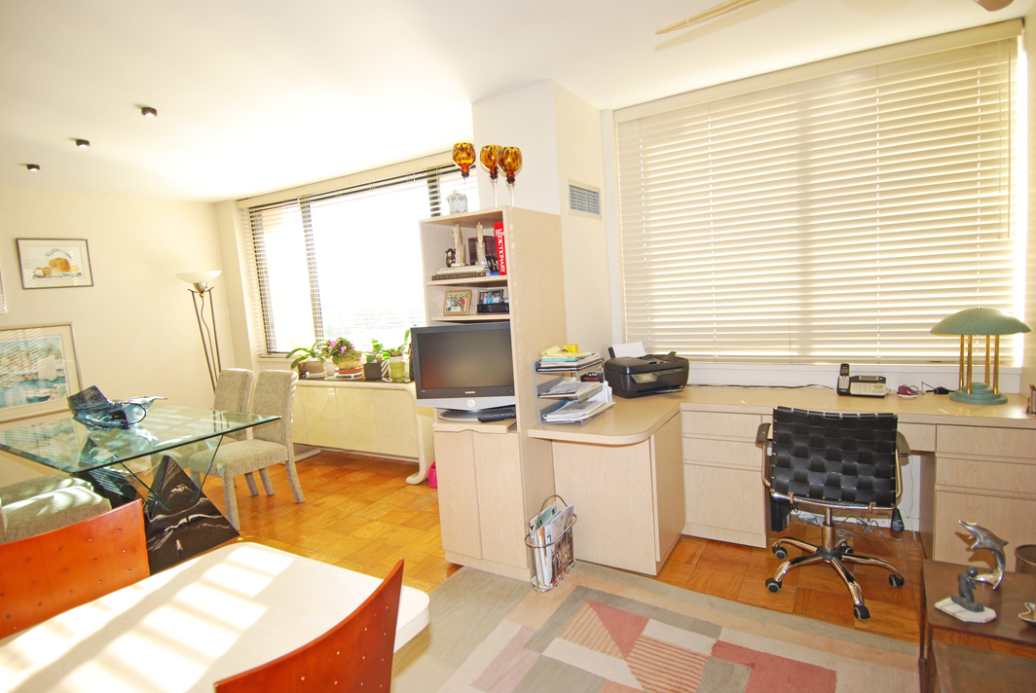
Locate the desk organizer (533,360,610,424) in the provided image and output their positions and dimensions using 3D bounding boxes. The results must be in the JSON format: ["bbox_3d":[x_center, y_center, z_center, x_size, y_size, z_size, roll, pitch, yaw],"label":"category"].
[{"bbox_3d":[0.282,0.216,2.701,0.235,0.310,0.350,0,8,29],"label":"desk organizer"}]

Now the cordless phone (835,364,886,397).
[{"bbox_3d":[1.799,0.179,2.725,0.198,0.152,0.142,0,7,30],"label":"cordless phone"}]

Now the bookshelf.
[{"bbox_3d":[-0.070,0.224,2.856,0.520,1.815,0.615,0,8,30],"label":"bookshelf"}]

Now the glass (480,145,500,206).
[{"bbox_3d":[-0.122,-0.851,2.675,0.120,0.361,0.120,-4,7,0],"label":"glass"}]

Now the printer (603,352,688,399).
[{"bbox_3d":[0.789,0.172,3.176,0.431,0.198,0.340,-5,6,-16],"label":"printer"}]

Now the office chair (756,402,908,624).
[{"bbox_3d":[1.428,0.652,2.368,0.585,0.876,0.610,0,8,32],"label":"office chair"}]

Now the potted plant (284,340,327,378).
[{"bbox_3d":[-1.916,0.101,4.671,0.335,0.304,0.284,0,7,30],"label":"potted plant"}]

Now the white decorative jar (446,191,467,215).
[{"bbox_3d":[-0.299,-0.714,2.600,0.108,0.132,0.085,0,8,30],"label":"white decorative jar"}]

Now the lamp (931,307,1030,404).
[{"bbox_3d":[2.180,0.036,2.452,0.360,0.446,0.360,0,7,30],"label":"lamp"}]

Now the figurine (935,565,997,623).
[{"bbox_3d":[1.252,0.688,1.446,0.108,0.125,0.105,-6,7,-17],"label":"figurine"}]

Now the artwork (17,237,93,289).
[{"bbox_3d":[-3.984,-0.716,4.486,0.025,0.415,0.485,0,8,32],"label":"artwork"}]

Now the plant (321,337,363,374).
[{"bbox_3d":[-1.502,0.079,4.432,0.325,0.304,0.304,0,7,30],"label":"plant"}]

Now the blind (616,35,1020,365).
[{"bbox_3d":[1.499,-0.676,2.878,1.927,1.542,0.071,0,7,30],"label":"blind"}]

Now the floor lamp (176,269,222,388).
[{"bbox_3d":[-2.825,0.204,4.774,0.426,1.755,0.426,0,7,30],"label":"floor lamp"}]

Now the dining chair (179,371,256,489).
[{"bbox_3d":[-2.273,0.682,3.793,0.456,0.943,0.588,0,7,30],"label":"dining chair"}]

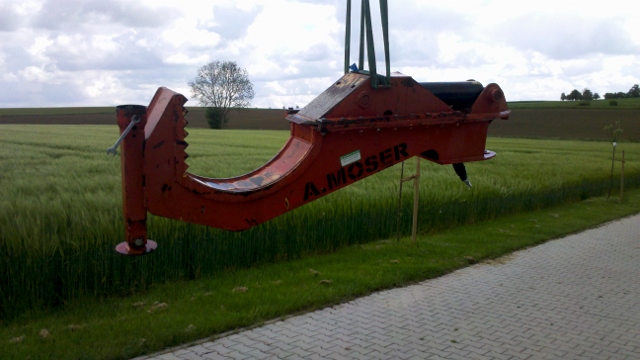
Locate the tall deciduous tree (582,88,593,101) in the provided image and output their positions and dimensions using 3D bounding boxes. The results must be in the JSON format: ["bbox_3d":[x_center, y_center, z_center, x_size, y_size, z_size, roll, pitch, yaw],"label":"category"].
[{"bbox_3d":[226.360,-72.216,430.000,8.800,10.300,8.800,4,6,27],"label":"tall deciduous tree"}]

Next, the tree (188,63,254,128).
[{"bbox_3d":[-15.478,-13.435,80.000,10.300,10.800,10.000,0,5,-11],"label":"tree"}]

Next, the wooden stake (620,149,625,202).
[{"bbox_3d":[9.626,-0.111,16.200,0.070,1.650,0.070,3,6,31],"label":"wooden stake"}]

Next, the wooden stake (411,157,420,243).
[{"bbox_3d":[1.767,0.351,9.400,0.070,1.620,0.070,3,5,11],"label":"wooden stake"}]

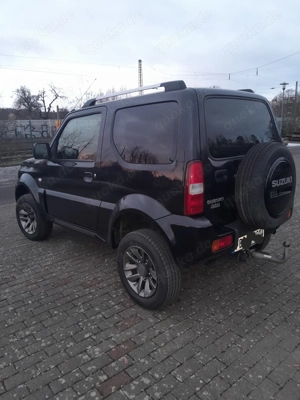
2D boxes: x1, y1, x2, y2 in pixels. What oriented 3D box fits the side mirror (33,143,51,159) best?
[{"bbox_3d":[-1.157,-0.519,3.188,0.200,0.170,0.120,-14,17,-41],"label":"side mirror"}]

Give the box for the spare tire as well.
[{"bbox_3d":[0.903,-0.109,2.354,0.670,0.670,0.220,-14,17,-41],"label":"spare tire"}]

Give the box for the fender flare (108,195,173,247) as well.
[{"bbox_3d":[-0.085,0.201,2.296,0.110,0.510,0.780,-14,17,-41],"label":"fender flare"}]

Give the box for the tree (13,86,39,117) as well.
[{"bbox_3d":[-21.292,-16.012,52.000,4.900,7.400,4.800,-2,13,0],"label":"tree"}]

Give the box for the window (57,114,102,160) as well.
[{"bbox_3d":[-0.710,-0.607,2.934,0.060,0.430,0.810,1,7,-44],"label":"window"}]

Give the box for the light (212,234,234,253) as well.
[{"bbox_3d":[0.486,0.296,2.069,0.230,0.090,0.060,-14,17,-41],"label":"light"}]

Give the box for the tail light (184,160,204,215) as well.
[{"bbox_3d":[0.294,-0.082,2.004,0.165,0.365,0.095,-14,17,-41],"label":"tail light"}]

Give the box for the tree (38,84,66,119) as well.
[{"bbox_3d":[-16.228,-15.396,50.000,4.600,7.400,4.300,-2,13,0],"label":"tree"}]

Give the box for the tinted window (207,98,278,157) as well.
[{"bbox_3d":[0.748,-0.565,2.357,1.030,0.430,0.060,-14,11,-41],"label":"tinted window"}]

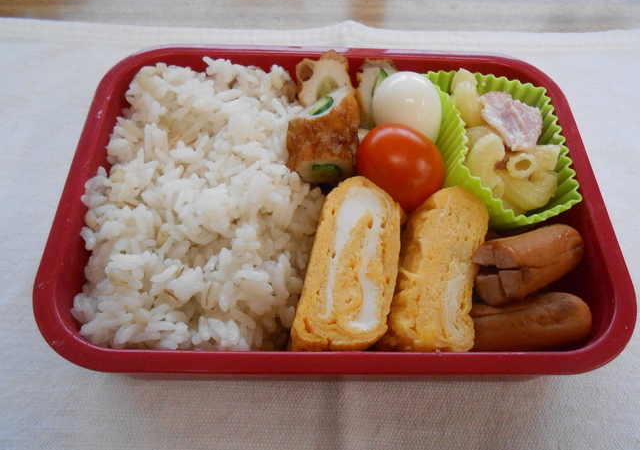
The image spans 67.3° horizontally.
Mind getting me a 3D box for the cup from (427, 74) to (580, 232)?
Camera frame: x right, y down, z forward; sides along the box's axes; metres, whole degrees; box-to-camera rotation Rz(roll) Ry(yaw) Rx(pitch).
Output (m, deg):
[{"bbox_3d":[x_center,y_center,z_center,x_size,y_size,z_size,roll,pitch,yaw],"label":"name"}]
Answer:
[{"bbox_3d":[0.066,-0.022,0.188,0.049,0.033,0.064,1,60,-2],"label":"cup"}]

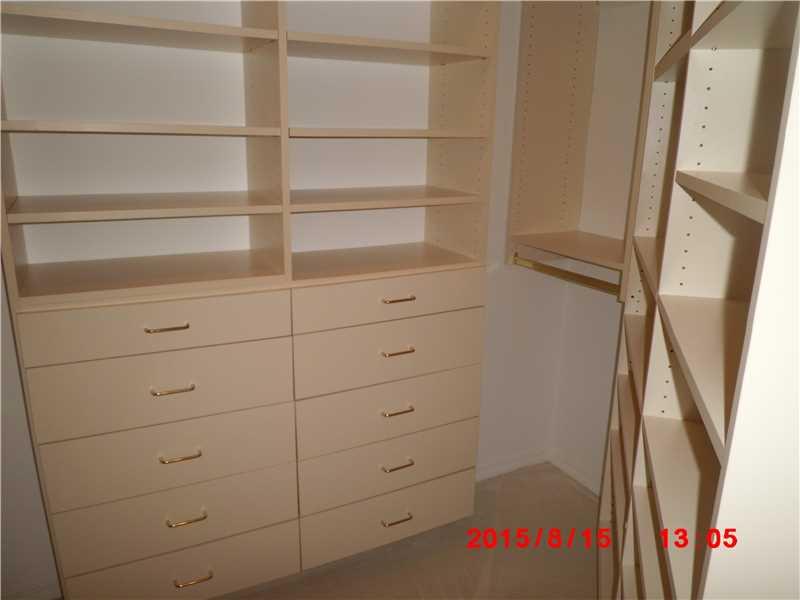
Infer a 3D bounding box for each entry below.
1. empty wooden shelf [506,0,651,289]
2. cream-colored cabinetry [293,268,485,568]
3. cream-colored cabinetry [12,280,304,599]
[{"bbox_3d":[0.712,-0.587,2.064,0.350,1.025,0.588,-7,18,-26],"label":"empty wooden shelf"},{"bbox_3d":[-0.103,0.317,2.020,0.628,0.912,0.383,-7,18,-26],"label":"cream-colored cabinetry"},{"bbox_3d":[-0.666,0.387,1.743,0.635,0.912,0.383,-7,18,-26],"label":"cream-colored cabinetry"}]

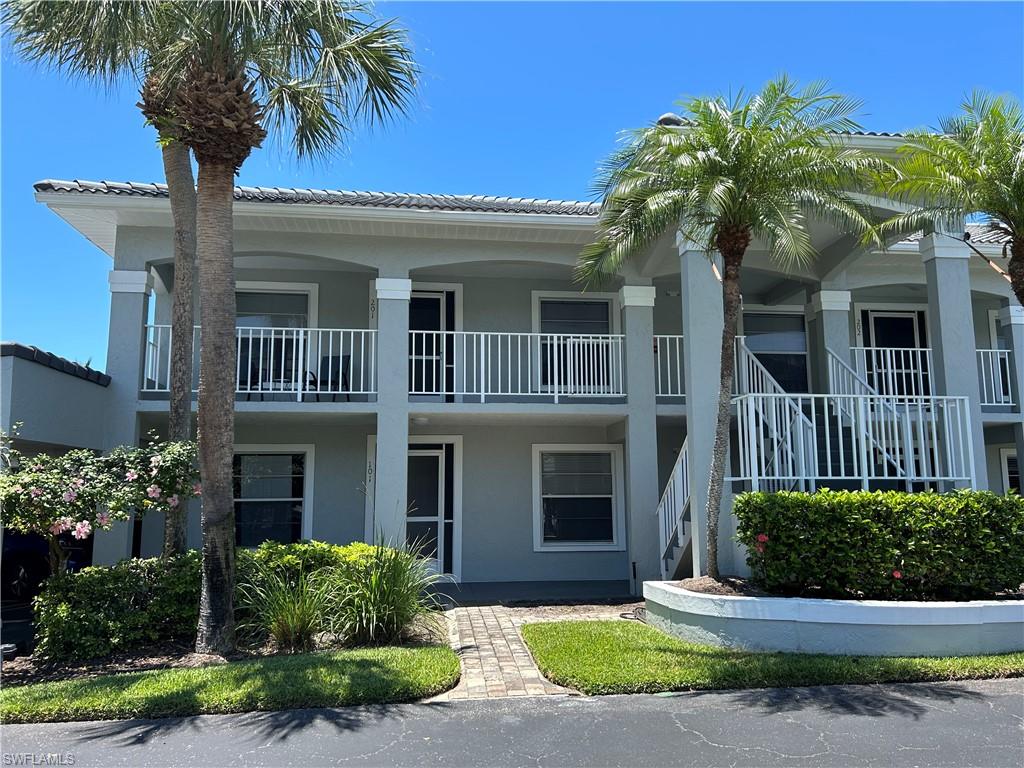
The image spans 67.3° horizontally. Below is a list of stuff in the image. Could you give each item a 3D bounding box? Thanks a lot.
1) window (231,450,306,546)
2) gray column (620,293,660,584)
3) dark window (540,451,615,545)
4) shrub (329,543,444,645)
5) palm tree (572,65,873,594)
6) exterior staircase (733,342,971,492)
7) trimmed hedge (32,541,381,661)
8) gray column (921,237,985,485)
[{"bbox_3d":[-3.968,1.858,12.411,1.267,1.553,0.120,1,-8,-6],"label":"window"},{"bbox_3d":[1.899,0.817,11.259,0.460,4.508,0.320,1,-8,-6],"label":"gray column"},{"bbox_3d":[1.104,1.900,12.920,1.267,1.553,0.120,1,-8,-6],"label":"dark window"},{"bbox_3d":[-1.314,2.215,8.086,1.250,1.020,1.150,1,-8,-6],"label":"shrub"},{"bbox_3d":[2.449,-0.651,8.400,3.200,5.450,2.950,1,-8,-6],"label":"palm tree"},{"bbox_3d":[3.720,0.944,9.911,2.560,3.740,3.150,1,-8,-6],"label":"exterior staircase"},{"bbox_3d":[-3.090,2.294,8.352,3.200,0.930,1.000,3,-8,-21],"label":"trimmed hedge"},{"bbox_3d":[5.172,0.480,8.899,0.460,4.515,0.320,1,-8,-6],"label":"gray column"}]

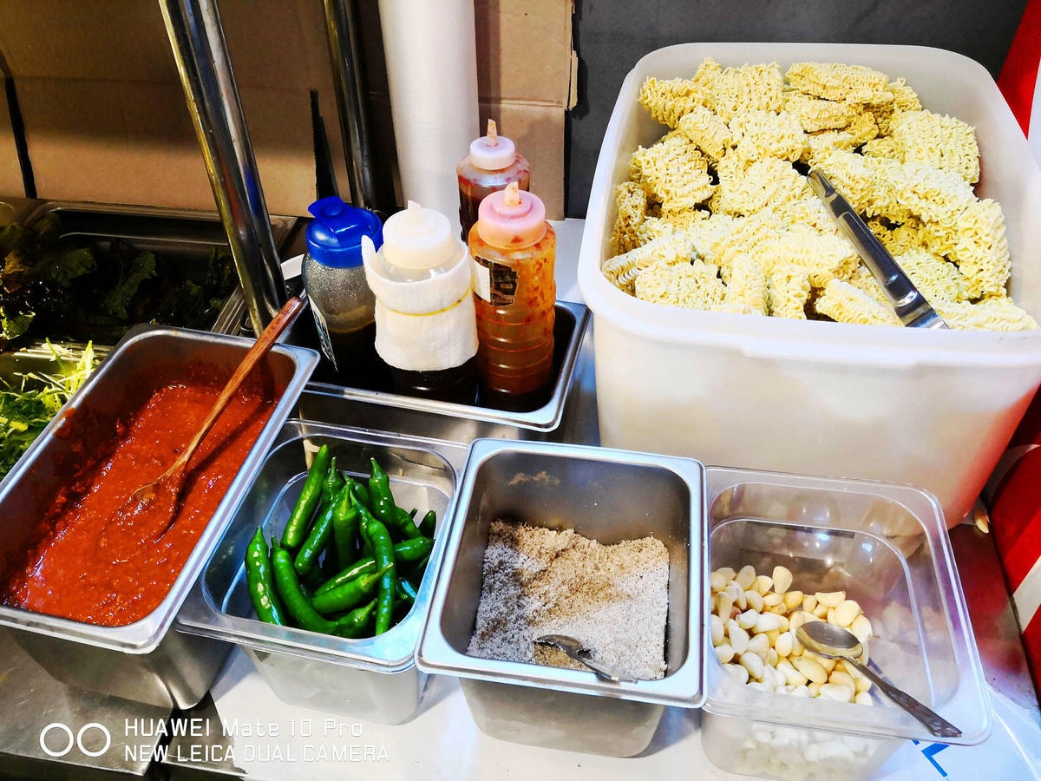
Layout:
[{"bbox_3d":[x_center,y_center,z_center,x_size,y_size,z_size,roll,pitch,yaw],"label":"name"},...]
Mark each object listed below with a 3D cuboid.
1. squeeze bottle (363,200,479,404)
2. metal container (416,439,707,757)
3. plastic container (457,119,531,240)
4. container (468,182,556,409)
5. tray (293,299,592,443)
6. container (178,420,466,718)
[{"bbox_3d":[-0.084,-0.061,0.721,0.087,0.235,0.084,0,44,0],"label":"squeeze bottle"},{"bbox_3d":[0.033,0.154,0.567,0.162,0.149,0.176,6,44,5],"label":"metal container"},{"bbox_3d":[-0.026,-0.146,0.804,0.066,0.255,0.066,9,44,9],"label":"plastic container"},{"bbox_3d":[-0.007,-0.061,0.705,0.070,0.260,0.070,0,44,0],"label":"container"},{"bbox_3d":[-0.079,-0.009,0.760,0.265,0.107,0.162,9,44,9],"label":"tray"},{"bbox_3d":[-0.118,0.143,0.594,0.162,0.145,0.176,8,44,7],"label":"container"}]

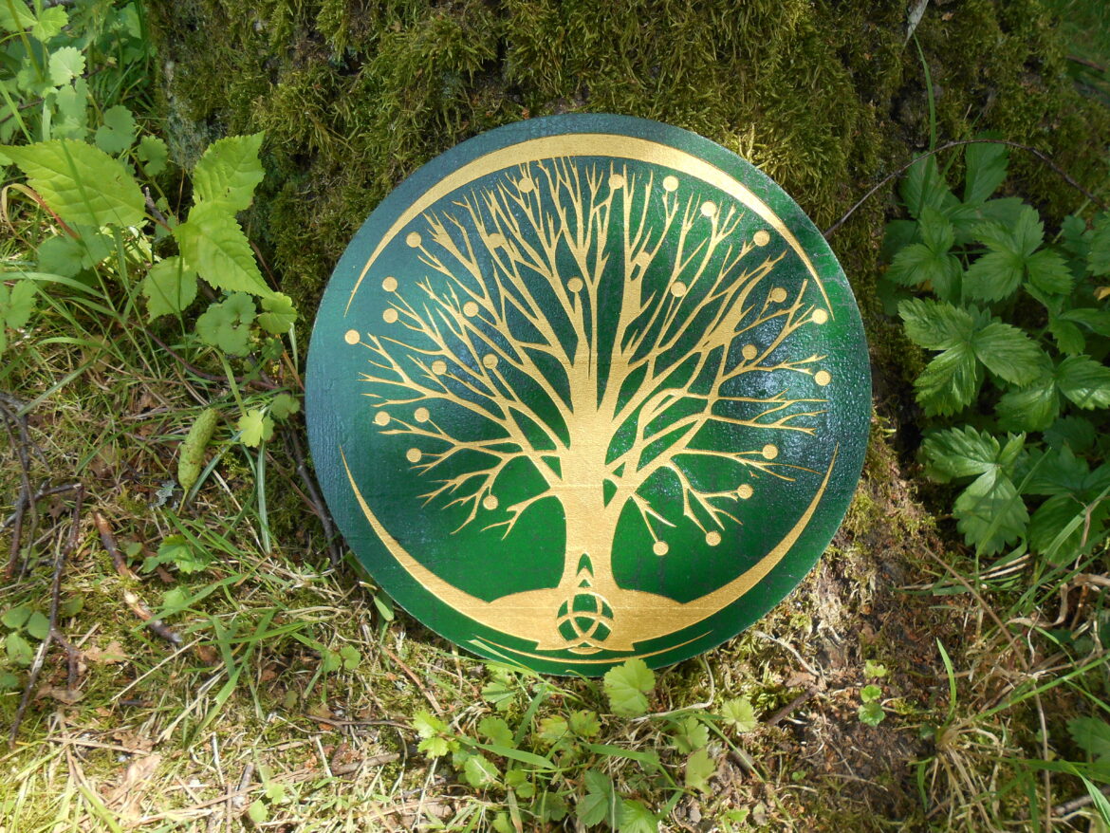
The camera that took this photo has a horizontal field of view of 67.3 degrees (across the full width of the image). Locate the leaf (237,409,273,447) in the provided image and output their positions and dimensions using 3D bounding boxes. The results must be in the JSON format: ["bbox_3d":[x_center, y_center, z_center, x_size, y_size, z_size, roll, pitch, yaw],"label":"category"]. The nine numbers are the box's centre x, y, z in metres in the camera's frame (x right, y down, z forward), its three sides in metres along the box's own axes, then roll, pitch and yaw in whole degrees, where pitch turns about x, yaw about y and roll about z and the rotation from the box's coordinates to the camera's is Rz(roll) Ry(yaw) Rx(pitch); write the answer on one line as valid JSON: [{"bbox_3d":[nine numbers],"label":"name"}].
[{"bbox_3d":[-0.190,0.007,0.530,0.022,0.005,0.025,30,65,-1],"label":"leaf"}]

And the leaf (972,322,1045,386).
[{"bbox_3d":[0.290,-0.039,0.529,0.039,0.012,0.046,-43,62,-15],"label":"leaf"}]

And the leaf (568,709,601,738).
[{"bbox_3d":[0.013,0.143,0.388,0.015,0.004,0.015,27,63,15],"label":"leaf"}]

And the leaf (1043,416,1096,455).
[{"bbox_3d":[0.360,0.013,0.585,0.030,0.008,0.033,13,57,20],"label":"leaf"}]

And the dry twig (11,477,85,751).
[{"bbox_3d":[-0.260,0.096,0.444,0.032,0.018,0.172,-8,44,-9],"label":"dry twig"}]

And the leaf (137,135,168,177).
[{"bbox_3d":[-0.352,-0.228,0.730,0.025,0.009,0.042,1,75,-17],"label":"leaf"}]

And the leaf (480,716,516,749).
[{"bbox_3d":[-0.029,0.159,0.420,0.018,0.005,0.017,26,58,15],"label":"leaf"}]

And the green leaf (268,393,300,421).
[{"bbox_3d":[-0.174,-0.006,0.535,0.020,0.004,0.020,-39,82,-23],"label":"green leaf"}]

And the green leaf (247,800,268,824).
[{"bbox_3d":[-0.143,0.190,0.400,0.009,0.003,0.012,-13,57,-21],"label":"green leaf"}]

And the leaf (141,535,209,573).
[{"bbox_3d":[-0.224,0.081,0.495,0.038,0.006,0.025,-18,60,-24],"label":"leaf"}]

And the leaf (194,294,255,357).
[{"bbox_3d":[-0.237,-0.067,0.600,0.043,0.013,0.050,-26,78,-22],"label":"leaf"}]

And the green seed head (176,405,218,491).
[{"bbox_3d":[-0.210,0.019,0.490,0.014,0.014,0.050,24,66,-12],"label":"green seed head"}]

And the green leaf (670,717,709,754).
[{"bbox_3d":[0.069,0.162,0.425,0.019,0.005,0.018,7,53,5],"label":"green leaf"}]

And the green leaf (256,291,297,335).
[{"bbox_3d":[-0.197,-0.073,0.590,0.028,0.008,0.034,5,69,-10],"label":"green leaf"}]

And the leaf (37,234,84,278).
[{"bbox_3d":[-0.389,-0.126,0.655,0.035,0.010,0.038,-34,85,-27],"label":"leaf"}]

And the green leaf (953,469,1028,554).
[{"bbox_3d":[0.233,0.050,0.445,0.038,0.009,0.046,3,67,8],"label":"green leaf"}]

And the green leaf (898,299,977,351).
[{"bbox_3d":[0.229,-0.056,0.500,0.047,0.006,0.030,38,80,26],"label":"green leaf"}]

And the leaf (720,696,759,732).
[{"bbox_3d":[0.096,0.156,0.435,0.019,0.005,0.019,7,57,13],"label":"leaf"}]

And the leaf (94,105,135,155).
[{"bbox_3d":[-0.402,-0.262,0.760,0.043,0.012,0.045,41,67,-4],"label":"leaf"}]

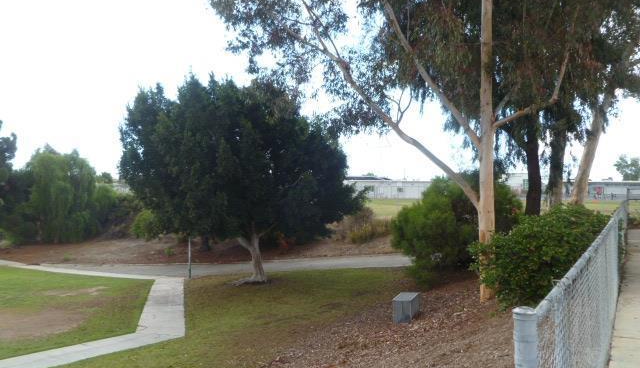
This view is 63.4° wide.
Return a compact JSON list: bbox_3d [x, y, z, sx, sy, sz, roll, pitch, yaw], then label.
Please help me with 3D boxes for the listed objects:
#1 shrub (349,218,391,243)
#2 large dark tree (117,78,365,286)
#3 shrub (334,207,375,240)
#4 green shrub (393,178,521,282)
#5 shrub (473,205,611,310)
[{"bbox_3d":[2.821,2.650,29.500,2.350,1.340,1.900,0,-1,0],"label":"shrub"},{"bbox_3d":[-3.260,-0.228,21.500,9.850,8.470,9.200,0,-1,0],"label":"large dark tree"},{"bbox_3d":[1.999,2.289,30.000,2.270,1.930,2.000,0,-1,0],"label":"shrub"},{"bbox_3d":[4.219,1.406,16.000,3.880,3.330,3.600,0,-1,0],"label":"green shrub"},{"bbox_3d":[3.943,1.302,9.300,2.430,1.830,2.200,0,-1,0],"label":"shrub"}]

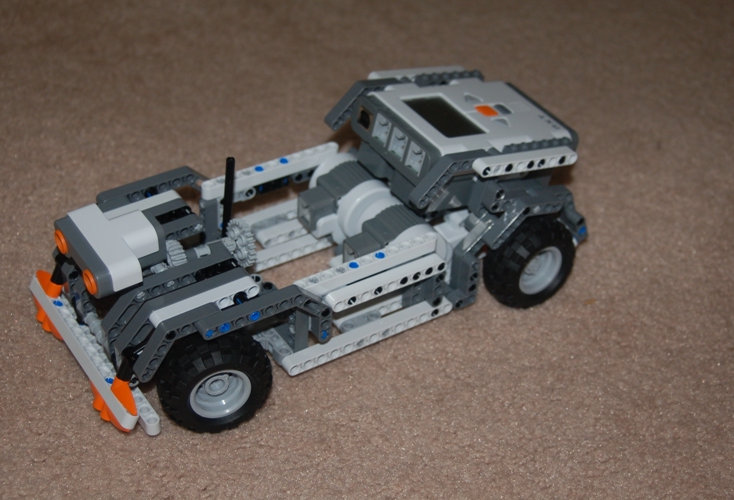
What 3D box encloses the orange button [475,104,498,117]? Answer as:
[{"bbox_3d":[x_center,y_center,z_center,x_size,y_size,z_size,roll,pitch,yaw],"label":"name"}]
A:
[{"bbox_3d":[0.068,-0.079,0.707,0.009,0.003,0.011,-10,40,-35],"label":"orange button"}]

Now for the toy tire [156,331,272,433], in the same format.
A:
[{"bbox_3d":[-0.074,0.063,0.611,0.056,0.056,0.026,-11,41,-21],"label":"toy tire"}]

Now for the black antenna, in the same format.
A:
[{"bbox_3d":[-0.071,-0.025,0.648,0.005,0.055,0.005,-18,44,-30],"label":"black antenna"}]

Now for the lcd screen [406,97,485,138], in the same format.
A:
[{"bbox_3d":[0.042,-0.072,0.689,0.028,0.003,0.042,-10,40,-35],"label":"lcd screen"}]

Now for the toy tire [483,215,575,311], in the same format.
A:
[{"bbox_3d":[0.092,0.007,0.711,0.056,0.056,0.026,-19,44,-29],"label":"toy tire"}]

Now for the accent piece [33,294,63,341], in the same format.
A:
[{"bbox_3d":[-0.165,0.037,0.649,0.009,0.009,0.034,3,31,-43],"label":"accent piece"}]

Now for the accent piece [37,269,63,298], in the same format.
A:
[{"bbox_3d":[-0.166,0.015,0.652,0.008,0.009,0.022,3,31,-43],"label":"accent piece"}]

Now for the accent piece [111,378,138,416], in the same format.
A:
[{"bbox_3d":[-0.113,0.068,0.592,0.008,0.009,0.023,3,31,-43],"label":"accent piece"}]

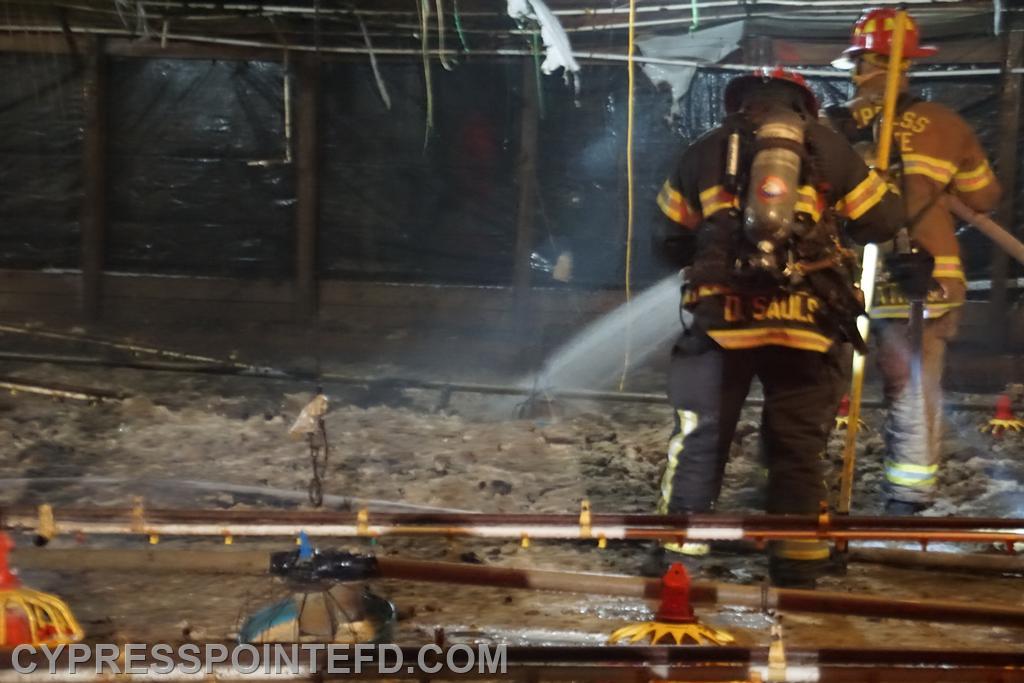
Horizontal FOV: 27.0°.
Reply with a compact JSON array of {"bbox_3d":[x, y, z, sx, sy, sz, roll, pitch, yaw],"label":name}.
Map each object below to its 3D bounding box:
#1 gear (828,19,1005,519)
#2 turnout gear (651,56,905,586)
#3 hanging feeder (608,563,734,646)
[{"bbox_3d":[1.528,-0.307,8.100,0.700,1.890,0.520,2,8,5],"label":"gear"},{"bbox_3d":[0.890,-0.050,7.100,0.800,1.730,0.620,1,8,-3],"label":"turnout gear"},{"bbox_3d":[0.384,0.667,5.100,0.360,0.290,0.360,1,8,0],"label":"hanging feeder"}]

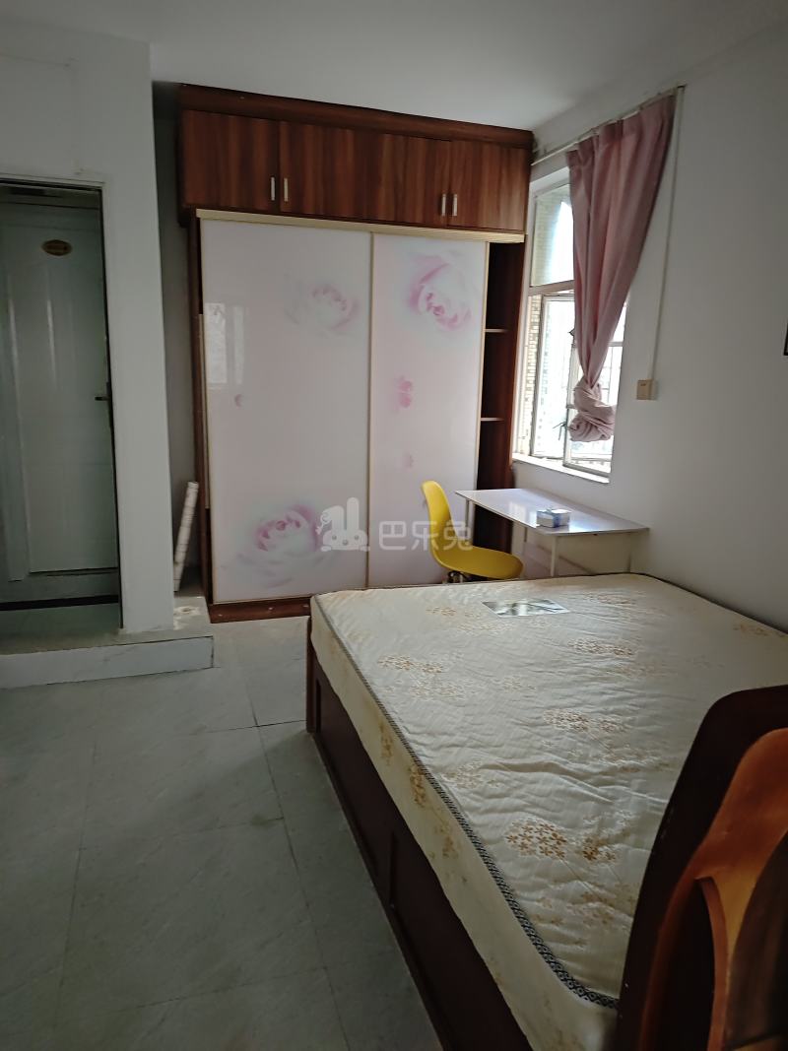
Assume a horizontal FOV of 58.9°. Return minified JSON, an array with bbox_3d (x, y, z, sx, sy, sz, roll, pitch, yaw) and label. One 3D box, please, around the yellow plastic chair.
[{"bbox_3d":[0.355,0.242,3.415,0.520,0.880,0.480,4,12,13],"label":"yellow plastic chair"}]

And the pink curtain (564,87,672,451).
[{"bbox_3d":[0.954,-1.117,3.316,0.160,1.445,0.800,-3,13,-18],"label":"pink curtain"}]

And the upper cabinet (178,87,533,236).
[{"bbox_3d":[-0.203,-1.914,3.856,1.870,0.532,0.550,-3,13,-17],"label":"upper cabinet"}]

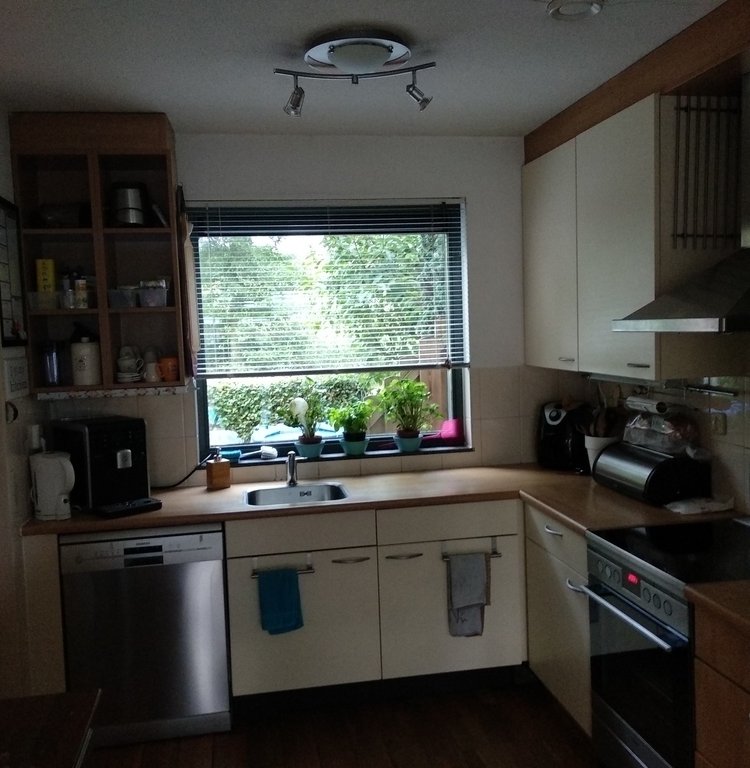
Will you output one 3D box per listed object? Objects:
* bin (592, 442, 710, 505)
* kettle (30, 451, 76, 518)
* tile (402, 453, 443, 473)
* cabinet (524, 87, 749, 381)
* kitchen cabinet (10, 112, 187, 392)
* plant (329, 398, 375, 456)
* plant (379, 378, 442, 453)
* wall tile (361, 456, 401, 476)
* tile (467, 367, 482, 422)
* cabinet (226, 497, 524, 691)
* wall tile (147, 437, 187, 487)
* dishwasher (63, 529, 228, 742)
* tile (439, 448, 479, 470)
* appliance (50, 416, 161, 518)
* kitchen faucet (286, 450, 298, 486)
[{"bbox_3d":[1.094,0.347,3.072,0.268,0.184,0.415,-3,5,-10],"label":"bin"},{"bbox_3d":[-1.246,0.388,2.987,0.152,0.253,0.127,-2,5,0],"label":"kettle"},{"bbox_3d":[0.231,0.387,3.763,0.200,0.075,0.012,-2,4,-10],"label":"tile"},{"bbox_3d":[0.989,-0.526,3.137,0.347,0.939,1.192,-3,4,-9],"label":"cabinet"},{"bbox_3d":[-1.122,-0.528,3.215,0.594,1.084,0.338,-3,4,-9],"label":"kitchen cabinet"},{"bbox_3d":[-0.107,0.203,3.650,0.198,0.265,0.187,-3,5,-10],"label":"plant"},{"bbox_3d":[0.176,0.157,3.792,0.312,0.355,0.260,-2,4,-10],"label":"plant"},{"bbox_3d":[0.031,0.395,3.727,0.200,0.075,0.012,-2,4,-10],"label":"wall tile"},{"bbox_3d":[0.487,0.052,3.787,0.065,0.254,0.012,-2,4,-10],"label":"tile"},{"bbox_3d":[-0.024,0.842,3.398,1.216,0.714,0.547,-3,5,-10],"label":"cabinet"},{"bbox_3d":[-0.970,0.361,3.540,0.200,0.232,0.012,-2,4,-10],"label":"wall tile"},{"bbox_3d":[-0.911,0.947,3.210,0.598,0.840,0.580,-3,4,-9],"label":"dishwasher"},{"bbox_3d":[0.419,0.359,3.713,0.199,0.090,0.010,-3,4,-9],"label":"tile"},{"bbox_3d":[-1.090,0.326,3.153,0.248,0.345,0.449,-5,6,-39],"label":"appliance"},{"bbox_3d":[-0.372,0.388,3.459,0.056,0.152,0.169,-2,4,-10],"label":"kitchen faucet"}]

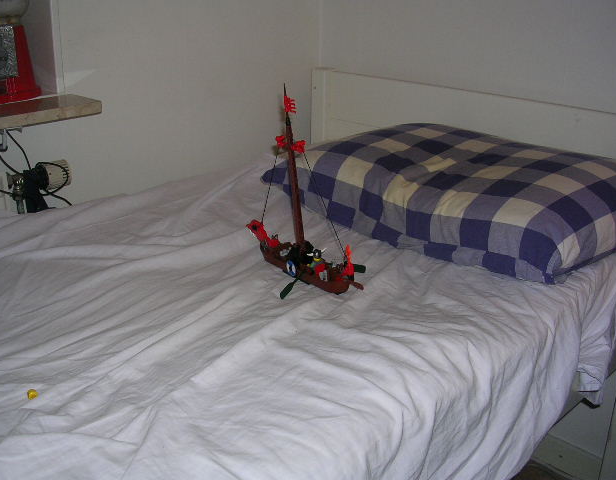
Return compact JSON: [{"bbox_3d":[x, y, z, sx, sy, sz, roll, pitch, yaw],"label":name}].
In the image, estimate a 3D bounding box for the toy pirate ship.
[{"bbox_3d":[-0.033,-0.080,1.061,0.130,0.292,0.280,-21,27,-34],"label":"toy pirate ship"}]

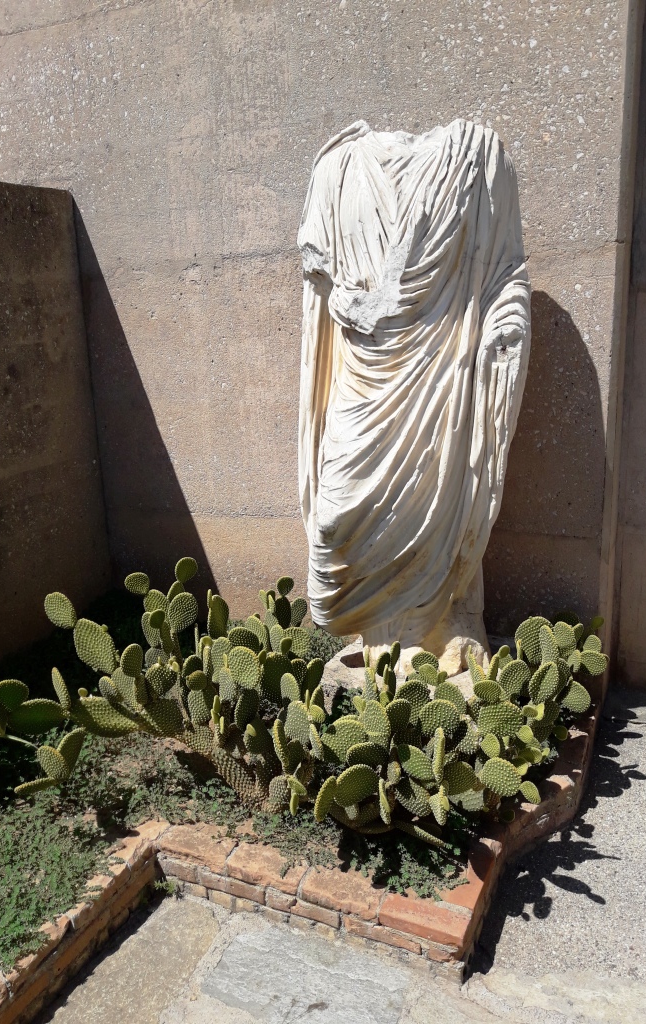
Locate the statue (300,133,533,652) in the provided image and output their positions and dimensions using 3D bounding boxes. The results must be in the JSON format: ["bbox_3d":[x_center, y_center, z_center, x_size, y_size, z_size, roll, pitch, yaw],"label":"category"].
[{"bbox_3d":[0.285,-0.328,2.578,0.690,1.640,0.450,3,15,17],"label":"statue"}]

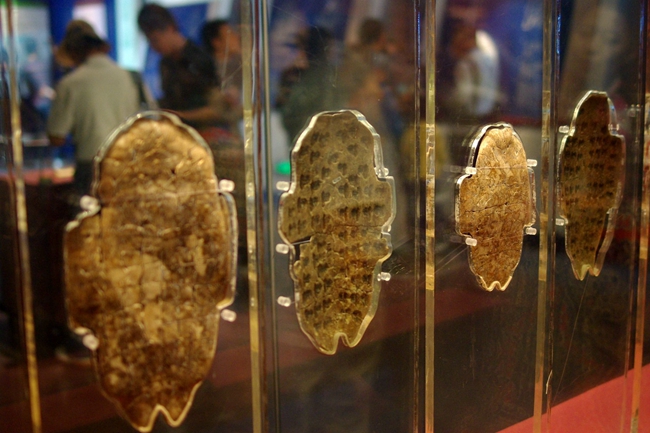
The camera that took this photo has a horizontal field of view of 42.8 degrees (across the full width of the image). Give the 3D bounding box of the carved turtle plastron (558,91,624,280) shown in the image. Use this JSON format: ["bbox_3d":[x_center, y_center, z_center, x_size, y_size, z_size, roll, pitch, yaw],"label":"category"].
[{"bbox_3d":[0.398,-0.043,1.236,0.155,0.279,0.018,-8,11,-38],"label":"carved turtle plastron"}]

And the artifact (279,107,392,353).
[{"bbox_3d":[0.018,0.022,0.937,0.161,0.277,0.018,-8,11,-38],"label":"artifact"}]

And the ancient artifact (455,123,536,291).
[{"bbox_3d":[0.223,-0.010,1.073,0.145,0.216,0.018,-8,11,-38],"label":"ancient artifact"}]

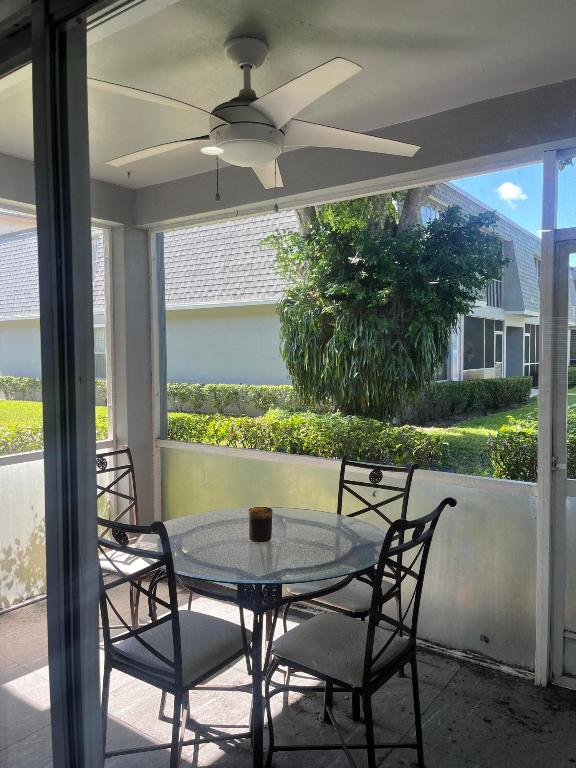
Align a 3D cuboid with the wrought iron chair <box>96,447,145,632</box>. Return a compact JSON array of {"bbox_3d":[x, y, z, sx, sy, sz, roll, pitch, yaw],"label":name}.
[{"bbox_3d":[-0.799,0.849,2.950,0.531,0.999,0.411,2,4,32],"label":"wrought iron chair"}]

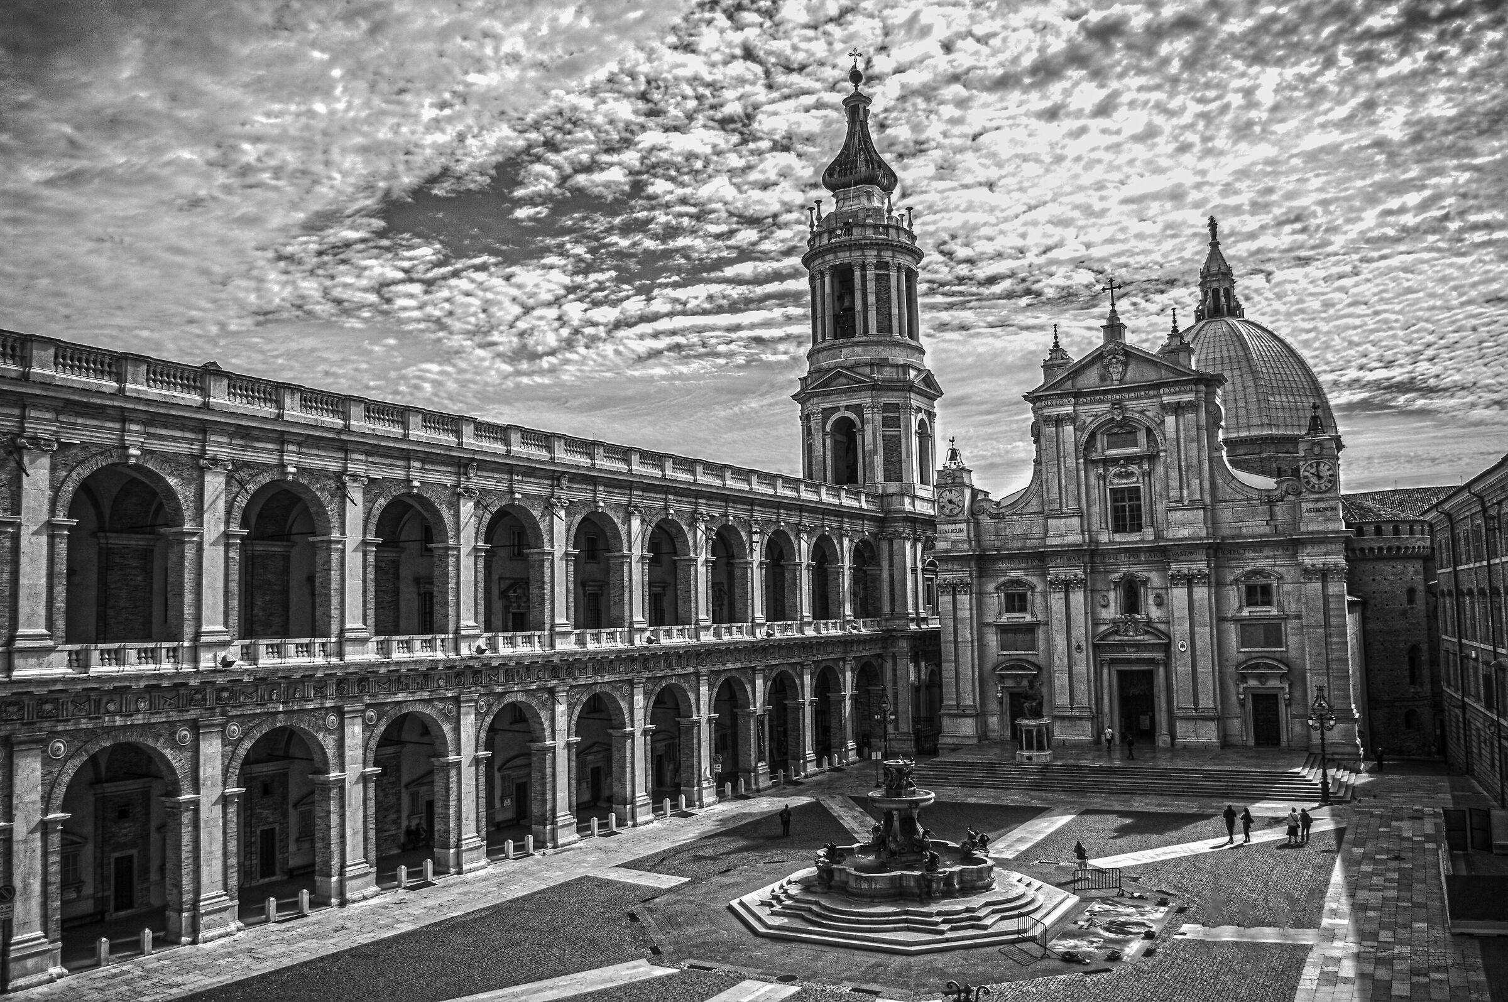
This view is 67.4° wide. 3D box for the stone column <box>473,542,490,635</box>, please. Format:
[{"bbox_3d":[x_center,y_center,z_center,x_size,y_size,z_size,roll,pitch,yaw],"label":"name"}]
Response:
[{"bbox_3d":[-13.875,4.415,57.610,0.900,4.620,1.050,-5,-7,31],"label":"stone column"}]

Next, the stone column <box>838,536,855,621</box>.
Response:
[{"bbox_3d":[7.382,6.373,92.551,0.811,6.933,1.304,-5,-7,31],"label":"stone column"}]

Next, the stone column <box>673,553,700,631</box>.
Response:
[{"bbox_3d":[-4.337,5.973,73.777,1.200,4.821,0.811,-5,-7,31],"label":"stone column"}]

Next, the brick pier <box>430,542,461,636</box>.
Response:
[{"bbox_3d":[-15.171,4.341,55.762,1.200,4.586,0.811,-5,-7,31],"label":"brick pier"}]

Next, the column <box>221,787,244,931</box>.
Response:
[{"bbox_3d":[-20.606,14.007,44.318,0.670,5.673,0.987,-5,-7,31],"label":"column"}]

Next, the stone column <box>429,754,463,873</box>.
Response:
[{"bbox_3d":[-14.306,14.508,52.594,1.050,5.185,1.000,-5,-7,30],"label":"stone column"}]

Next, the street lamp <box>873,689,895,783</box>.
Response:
[{"bbox_3d":[9.122,16.411,78.119,1.600,6.800,0.650,-5,-7,31],"label":"street lamp"}]

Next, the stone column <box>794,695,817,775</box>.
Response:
[{"bbox_3d":[3.901,17.742,85.419,1.112,6.092,1.551,-5,-7,31],"label":"stone column"}]

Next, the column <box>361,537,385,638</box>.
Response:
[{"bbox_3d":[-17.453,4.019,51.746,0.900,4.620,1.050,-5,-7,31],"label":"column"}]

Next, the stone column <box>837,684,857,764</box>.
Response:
[{"bbox_3d":[7.255,17.354,88.056,0.900,5.886,1.600,-5,-7,30],"label":"stone column"}]

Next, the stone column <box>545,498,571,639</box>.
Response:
[{"bbox_3d":[-10.885,3.678,62.466,0.962,7.740,1.234,-5,-7,31],"label":"stone column"}]

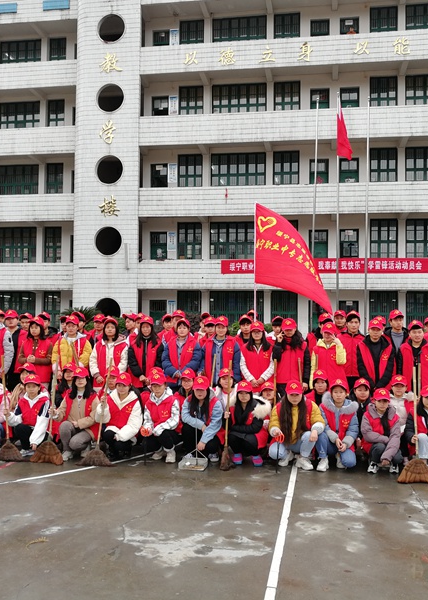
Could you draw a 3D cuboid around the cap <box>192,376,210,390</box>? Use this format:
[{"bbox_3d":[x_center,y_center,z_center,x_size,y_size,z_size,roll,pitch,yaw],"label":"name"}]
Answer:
[{"bbox_3d":[-0.141,0.959,7.150,0.190,0.150,0.260,0,10,2],"label":"cap"}]

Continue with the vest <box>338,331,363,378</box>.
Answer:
[{"bbox_3d":[1.931,0.774,8.700,0.470,0.630,0.280,0,-1,10],"label":"vest"}]

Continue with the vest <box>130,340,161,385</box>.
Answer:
[{"bbox_3d":[-0.933,0.865,8.500,0.440,0.660,0.300,1,-2,0],"label":"vest"}]

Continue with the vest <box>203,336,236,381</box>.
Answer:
[{"bbox_3d":[0.076,0.853,8.650,0.460,0.680,0.300,1,-2,0],"label":"vest"}]

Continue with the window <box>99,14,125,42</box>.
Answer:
[{"bbox_3d":[-4.810,-12.798,29.376,1.320,1.320,0.250,0,-2,9],"label":"window"}]

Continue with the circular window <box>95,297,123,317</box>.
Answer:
[{"bbox_3d":[-5.072,0.601,30.000,1.400,1.400,0.250,0,-1,10],"label":"circular window"}]

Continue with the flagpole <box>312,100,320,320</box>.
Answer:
[{"bbox_3d":[3.846,-2.865,24.000,0.090,9.800,0.090,2,-1,10],"label":"flagpole"}]

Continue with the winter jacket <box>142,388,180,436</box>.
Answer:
[{"bbox_3d":[-0.602,1.284,7.220,0.440,0.540,0.380,1,-1,-2],"label":"winter jacket"}]

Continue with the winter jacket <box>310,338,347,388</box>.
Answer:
[{"bbox_3d":[1.489,0.829,8.150,0.500,0.660,0.360,0,-1,9],"label":"winter jacket"}]

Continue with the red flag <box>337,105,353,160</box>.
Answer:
[{"bbox_3d":[4.601,-5.905,22.000,0.550,1.920,0.320,0,-3,10],"label":"red flag"}]

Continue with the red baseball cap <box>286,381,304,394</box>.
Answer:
[{"bbox_3d":[0.896,0.968,6.900,0.185,0.150,0.250,0,-3,6],"label":"red baseball cap"}]

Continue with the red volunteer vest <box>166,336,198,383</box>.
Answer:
[{"bbox_3d":[-0.418,0.784,8.150,0.440,0.620,0.280,1,-1,-3],"label":"red volunteer vest"}]

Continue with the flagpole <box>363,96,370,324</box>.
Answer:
[{"bbox_3d":[5.522,-2.573,22.580,0.120,9.530,0.120,1,-1,10],"label":"flagpole"}]

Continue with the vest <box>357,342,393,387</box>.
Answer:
[{"bbox_3d":[2.109,0.808,8.200,0.480,0.640,0.280,0,-1,11],"label":"vest"}]

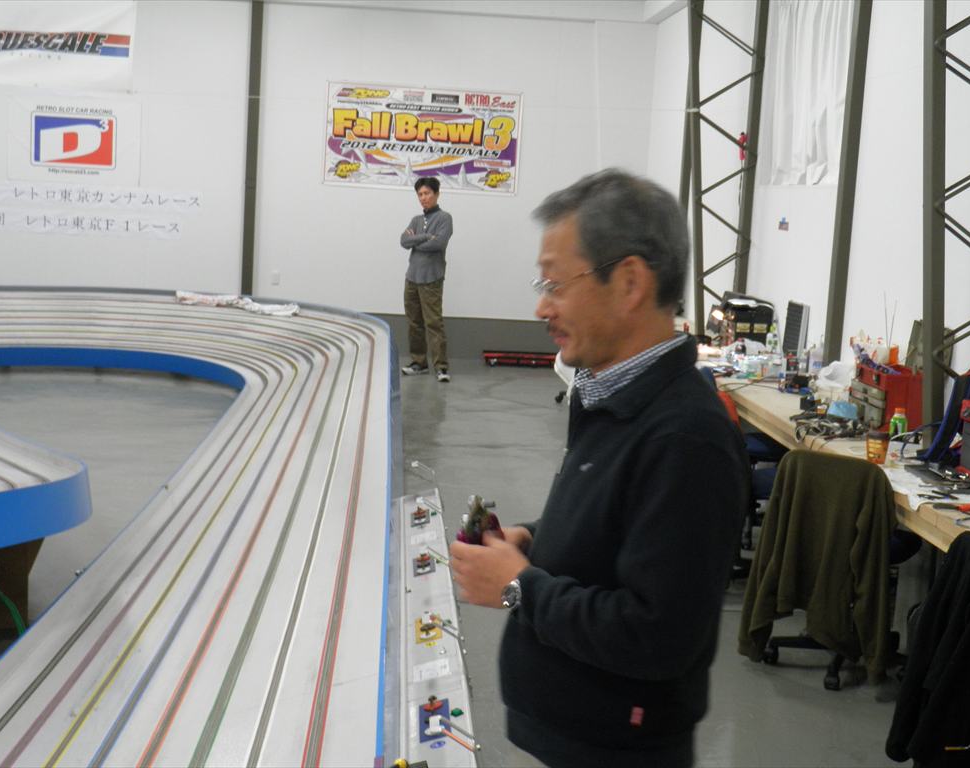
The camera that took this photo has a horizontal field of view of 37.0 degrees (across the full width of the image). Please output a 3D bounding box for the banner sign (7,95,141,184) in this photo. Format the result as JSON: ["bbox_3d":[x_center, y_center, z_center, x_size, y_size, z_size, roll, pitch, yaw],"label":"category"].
[{"bbox_3d":[-3.769,-2.228,13.323,1.200,0.760,0.020,3,8,-5],"label":"banner sign"}]

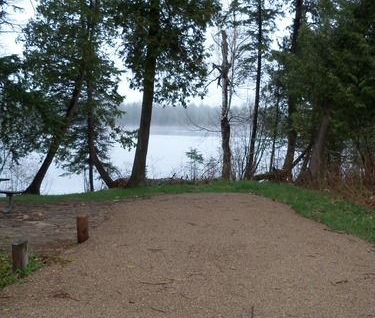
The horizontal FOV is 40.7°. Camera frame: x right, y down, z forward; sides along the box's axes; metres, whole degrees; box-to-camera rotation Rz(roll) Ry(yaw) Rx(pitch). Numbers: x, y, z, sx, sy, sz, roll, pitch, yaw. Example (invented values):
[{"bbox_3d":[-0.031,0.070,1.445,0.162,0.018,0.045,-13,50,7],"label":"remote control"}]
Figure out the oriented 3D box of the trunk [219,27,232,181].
[{"bbox_3d":[1.120,-1.596,14.892,0.360,4.450,0.340,0,4,0],"label":"trunk"}]

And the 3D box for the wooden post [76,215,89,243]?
[{"bbox_3d":[-1.439,0.962,6.997,0.155,0.360,0.155,0,4,0],"label":"wooden post"}]

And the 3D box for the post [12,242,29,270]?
[{"bbox_3d":[-1.826,1.060,5.590,0.170,0.330,0.170,0,4,0],"label":"post"}]

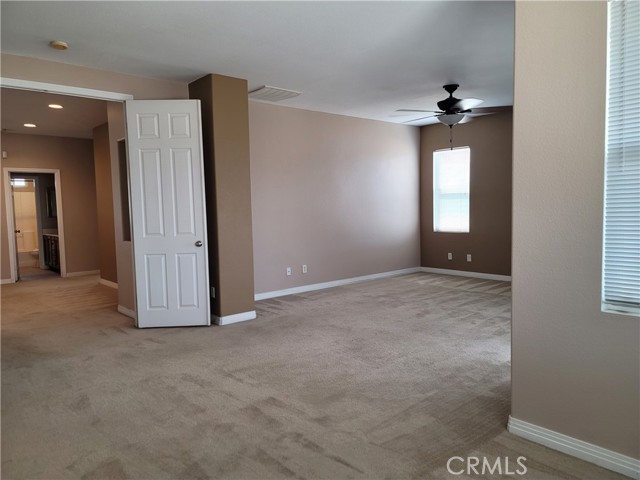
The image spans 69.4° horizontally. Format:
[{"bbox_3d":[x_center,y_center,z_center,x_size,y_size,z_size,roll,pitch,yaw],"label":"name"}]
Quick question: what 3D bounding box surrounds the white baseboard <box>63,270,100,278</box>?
[{"bbox_3d":[-4.814,0.683,9.437,0.630,0.080,0.018,-5,5,-40],"label":"white baseboard"}]

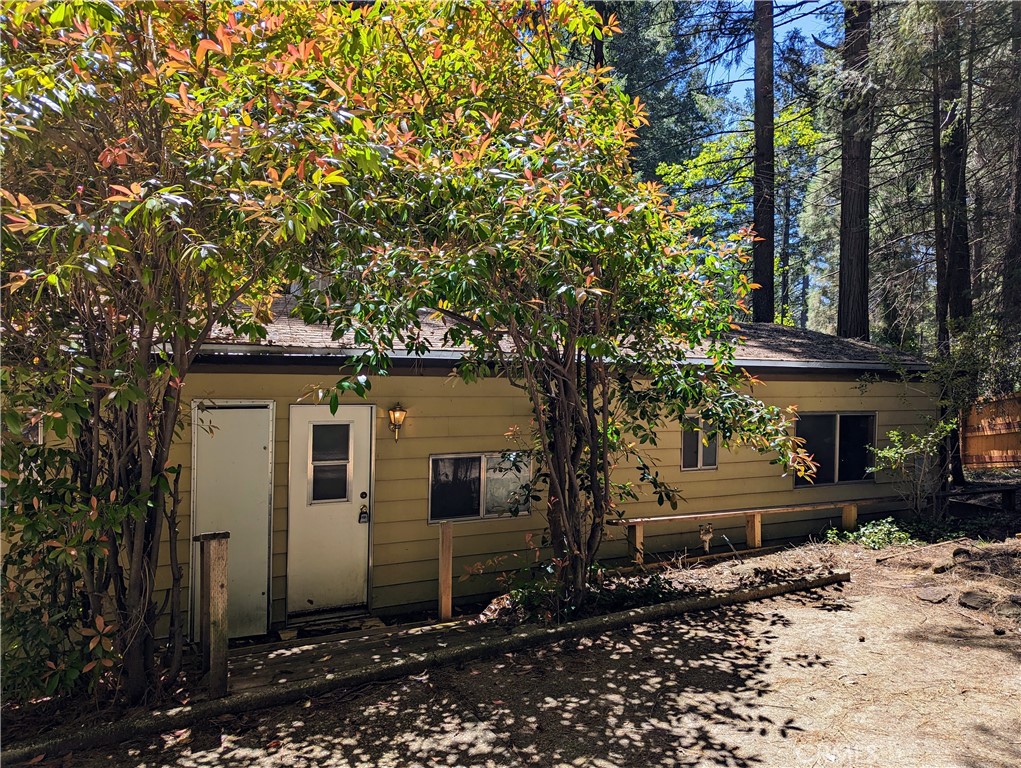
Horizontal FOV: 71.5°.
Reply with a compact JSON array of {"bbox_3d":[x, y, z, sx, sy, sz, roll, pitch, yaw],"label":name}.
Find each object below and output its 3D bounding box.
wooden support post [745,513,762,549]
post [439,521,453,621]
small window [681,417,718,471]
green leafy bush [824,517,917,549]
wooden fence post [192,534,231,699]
[{"bbox_3d":[2.931,1.766,8.550,0.100,0.395,0.150,1,2,-26],"label":"wooden support post"},{"bbox_3d":[-0.610,1.747,6.650,0.095,0.911,0.090,1,2,-26],"label":"post"},{"bbox_3d":[2.367,0.741,8.860,0.585,0.688,0.080,1,2,-26],"label":"small window"},{"bbox_3d":[4.480,1.840,8.850,0.950,0.270,0.600,1,2,-26],"label":"green leafy bush"},{"bbox_3d":[-2.139,1.650,5.100,0.190,1.125,0.190,1,2,-26],"label":"wooden fence post"}]

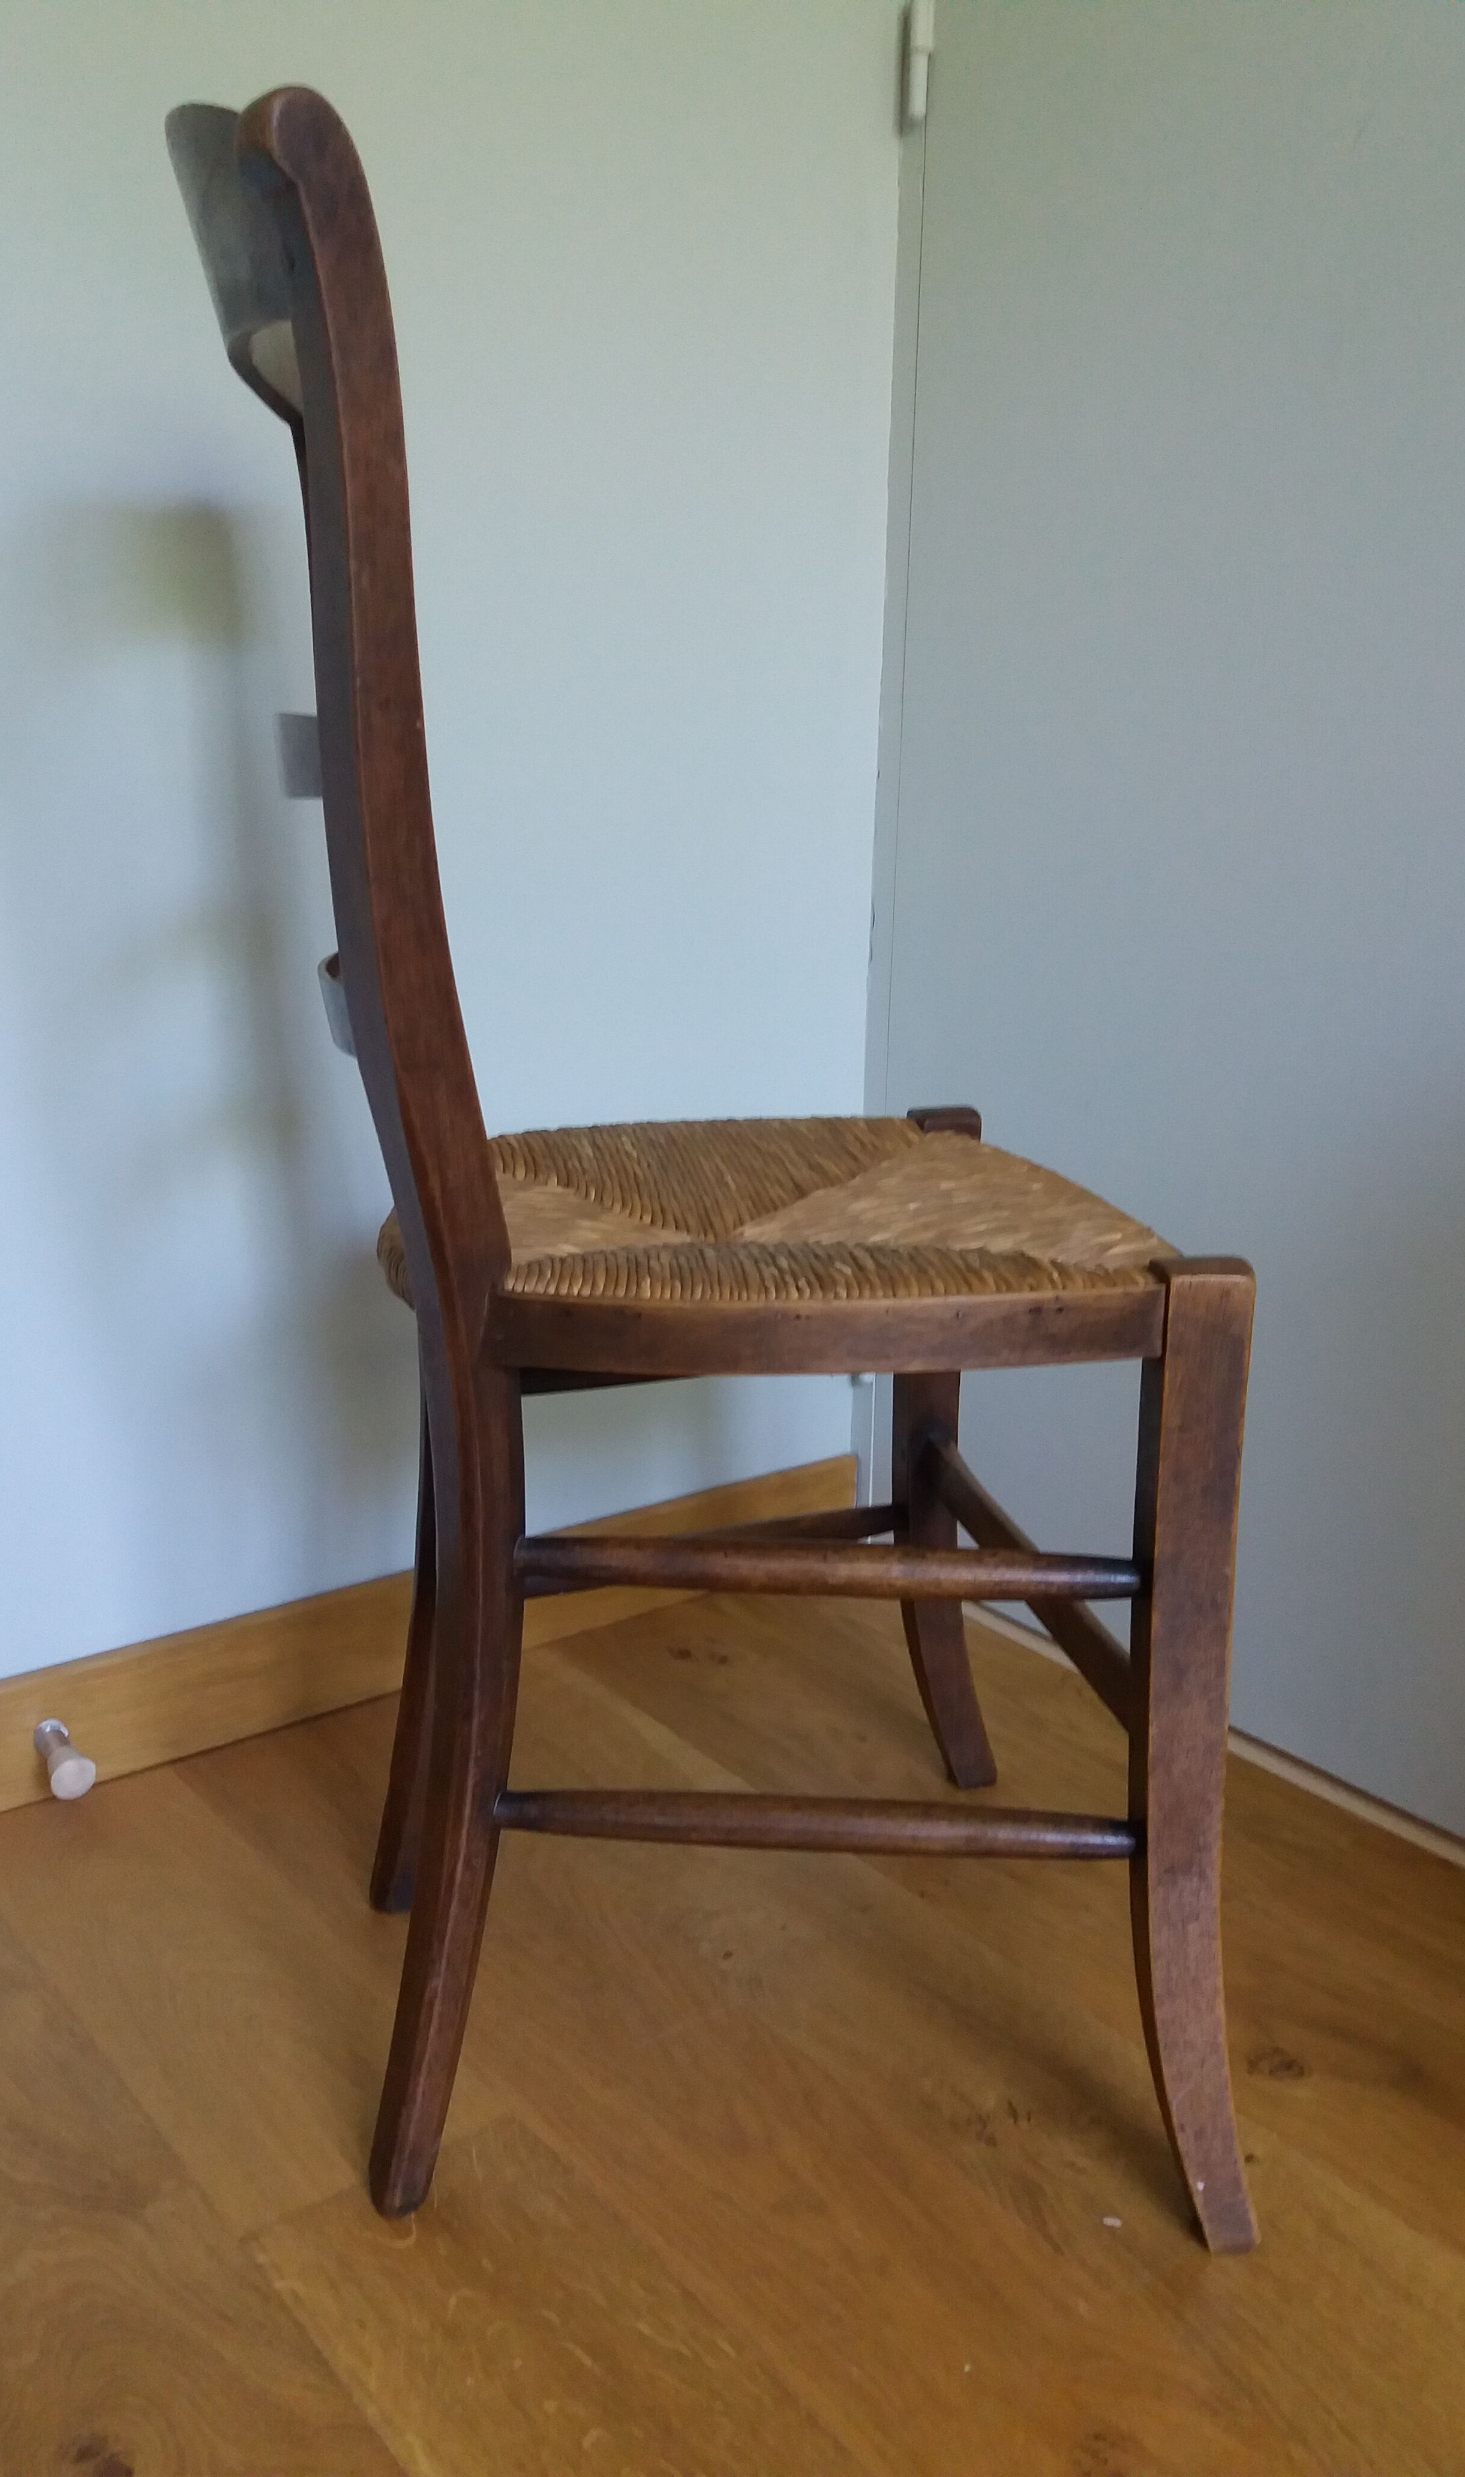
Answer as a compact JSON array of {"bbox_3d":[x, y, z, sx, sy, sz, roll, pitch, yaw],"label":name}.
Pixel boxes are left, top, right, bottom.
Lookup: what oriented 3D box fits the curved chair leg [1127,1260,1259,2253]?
[{"bbox_3d":[0.210,0.240,0.900,0.075,0.467,0.056,-2,14,-11],"label":"curved chair leg"}]

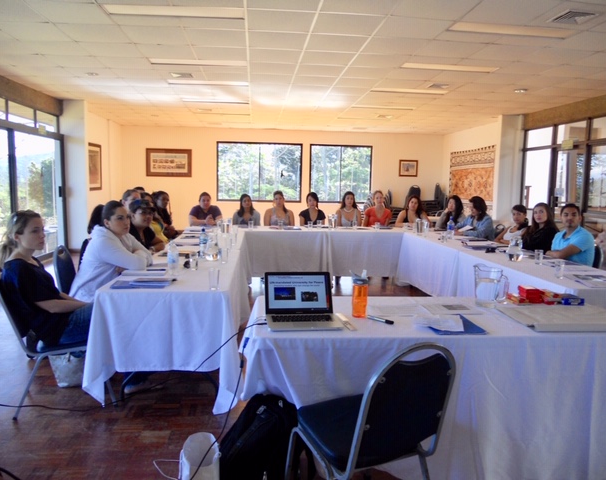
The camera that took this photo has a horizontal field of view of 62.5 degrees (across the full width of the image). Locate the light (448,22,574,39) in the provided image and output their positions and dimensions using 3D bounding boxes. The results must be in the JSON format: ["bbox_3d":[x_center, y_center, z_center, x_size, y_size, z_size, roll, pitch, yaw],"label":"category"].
[{"bbox_3d":[1.944,-1.969,4.638,1.220,0.070,0.300,1,6,-5],"label":"light"}]

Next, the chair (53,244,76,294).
[{"bbox_3d":[-1.585,0.490,3.914,0.600,0.890,0.460,0,6,-7],"label":"chair"}]

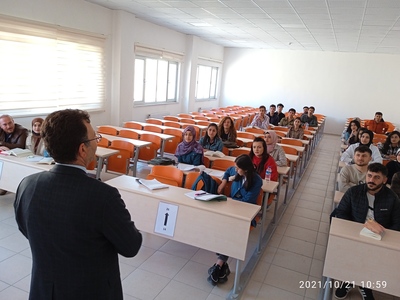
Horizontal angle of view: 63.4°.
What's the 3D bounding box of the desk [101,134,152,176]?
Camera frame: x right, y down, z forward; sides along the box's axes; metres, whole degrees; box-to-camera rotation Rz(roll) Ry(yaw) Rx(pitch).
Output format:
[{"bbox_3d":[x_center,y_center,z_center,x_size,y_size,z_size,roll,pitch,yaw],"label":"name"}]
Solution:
[{"bbox_3d":[-1.632,0.165,5.669,1.580,0.775,0.380,10,14,23],"label":"desk"}]

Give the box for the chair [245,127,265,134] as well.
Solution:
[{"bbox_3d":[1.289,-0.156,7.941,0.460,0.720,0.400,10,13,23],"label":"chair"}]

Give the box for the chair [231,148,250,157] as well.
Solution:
[{"bbox_3d":[0.687,0.271,5.242,0.460,0.530,0.280,9,13,23],"label":"chair"}]

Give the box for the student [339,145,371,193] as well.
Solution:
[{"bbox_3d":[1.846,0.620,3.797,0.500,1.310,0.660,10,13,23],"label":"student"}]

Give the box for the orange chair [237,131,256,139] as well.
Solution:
[{"bbox_3d":[0.954,-0.086,6.951,0.460,0.530,0.280,9,13,23],"label":"orange chair"}]

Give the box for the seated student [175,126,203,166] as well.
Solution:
[{"bbox_3d":[-0.214,0.321,4.381,0.500,1.260,0.620,10,14,23],"label":"seated student"}]

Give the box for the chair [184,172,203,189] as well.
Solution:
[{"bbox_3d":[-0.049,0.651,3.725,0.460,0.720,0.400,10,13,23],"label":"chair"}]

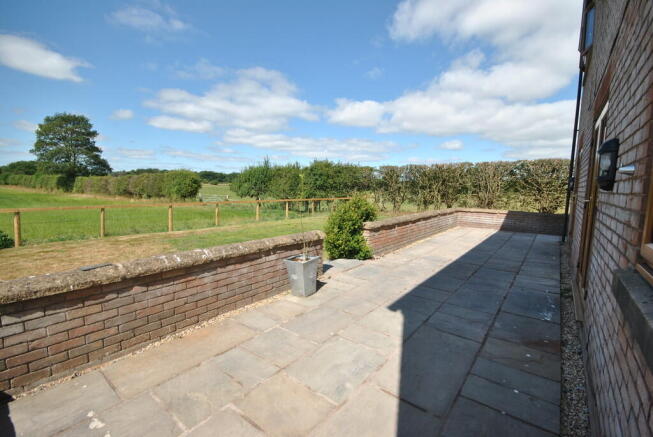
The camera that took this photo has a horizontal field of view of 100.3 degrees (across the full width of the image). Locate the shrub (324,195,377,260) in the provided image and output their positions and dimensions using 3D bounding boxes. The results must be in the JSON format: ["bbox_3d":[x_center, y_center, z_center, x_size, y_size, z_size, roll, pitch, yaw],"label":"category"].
[{"bbox_3d":[0.490,0.185,5.841,1.120,1.310,1.000,1,7,0],"label":"shrub"}]

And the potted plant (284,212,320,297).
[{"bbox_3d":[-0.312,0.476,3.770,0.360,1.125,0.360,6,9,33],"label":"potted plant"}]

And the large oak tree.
[{"bbox_3d":[-41.500,-10.676,44.204,10.300,12.535,10.300,-6,10,-42],"label":"large oak tree"}]

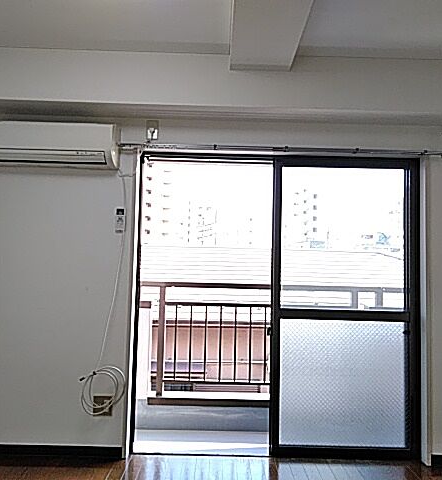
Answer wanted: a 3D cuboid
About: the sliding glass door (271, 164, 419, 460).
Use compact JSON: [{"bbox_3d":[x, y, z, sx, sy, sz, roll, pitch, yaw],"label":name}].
[{"bbox_3d":[0.778,0.407,3.128,0.941,1.863,0.060,1,-4,0],"label":"sliding glass door"}]

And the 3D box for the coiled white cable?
[{"bbox_3d":[-0.687,0.303,3.000,0.277,1.473,0.060,1,-4,0],"label":"coiled white cable"}]

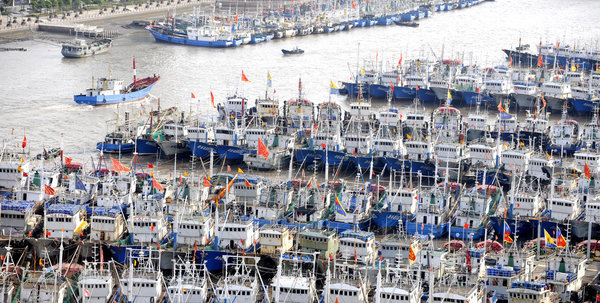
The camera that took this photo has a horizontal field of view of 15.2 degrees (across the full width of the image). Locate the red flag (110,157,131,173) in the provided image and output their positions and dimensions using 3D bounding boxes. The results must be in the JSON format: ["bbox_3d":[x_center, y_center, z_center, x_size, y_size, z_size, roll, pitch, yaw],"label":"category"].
[{"bbox_3d":[-34.170,2.470,428.000,3.700,3.000,0.500,-2,9,-10],"label":"red flag"}]

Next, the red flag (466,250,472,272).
[{"bbox_3d":[25.560,16.470,339.000,1.000,3.400,0.500,-2,9,-15],"label":"red flag"}]

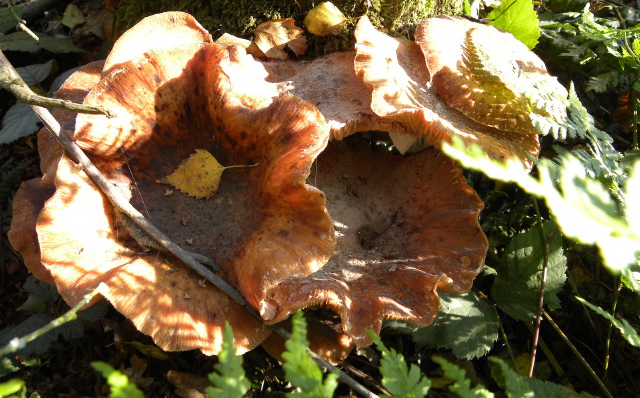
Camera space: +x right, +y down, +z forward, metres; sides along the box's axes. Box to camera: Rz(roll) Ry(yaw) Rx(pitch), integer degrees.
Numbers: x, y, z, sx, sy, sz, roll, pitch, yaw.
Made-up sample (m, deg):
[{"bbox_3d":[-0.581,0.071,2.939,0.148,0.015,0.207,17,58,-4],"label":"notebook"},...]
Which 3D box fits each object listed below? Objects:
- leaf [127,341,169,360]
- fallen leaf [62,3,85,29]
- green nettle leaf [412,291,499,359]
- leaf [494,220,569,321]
[{"bbox_3d":[-0.177,0.153,0.490,0.043,0.013,0.022,15,41,8],"label":"leaf"},{"bbox_3d":[-0.391,-0.288,0.760,0.038,0.012,0.046,-1,53,-8],"label":"fallen leaf"},{"bbox_3d":[0.131,0.123,0.475,0.090,0.018,0.068,16,57,7],"label":"green nettle leaf"},{"bbox_3d":[0.214,0.074,0.490,0.073,0.018,0.100,9,63,1],"label":"leaf"}]

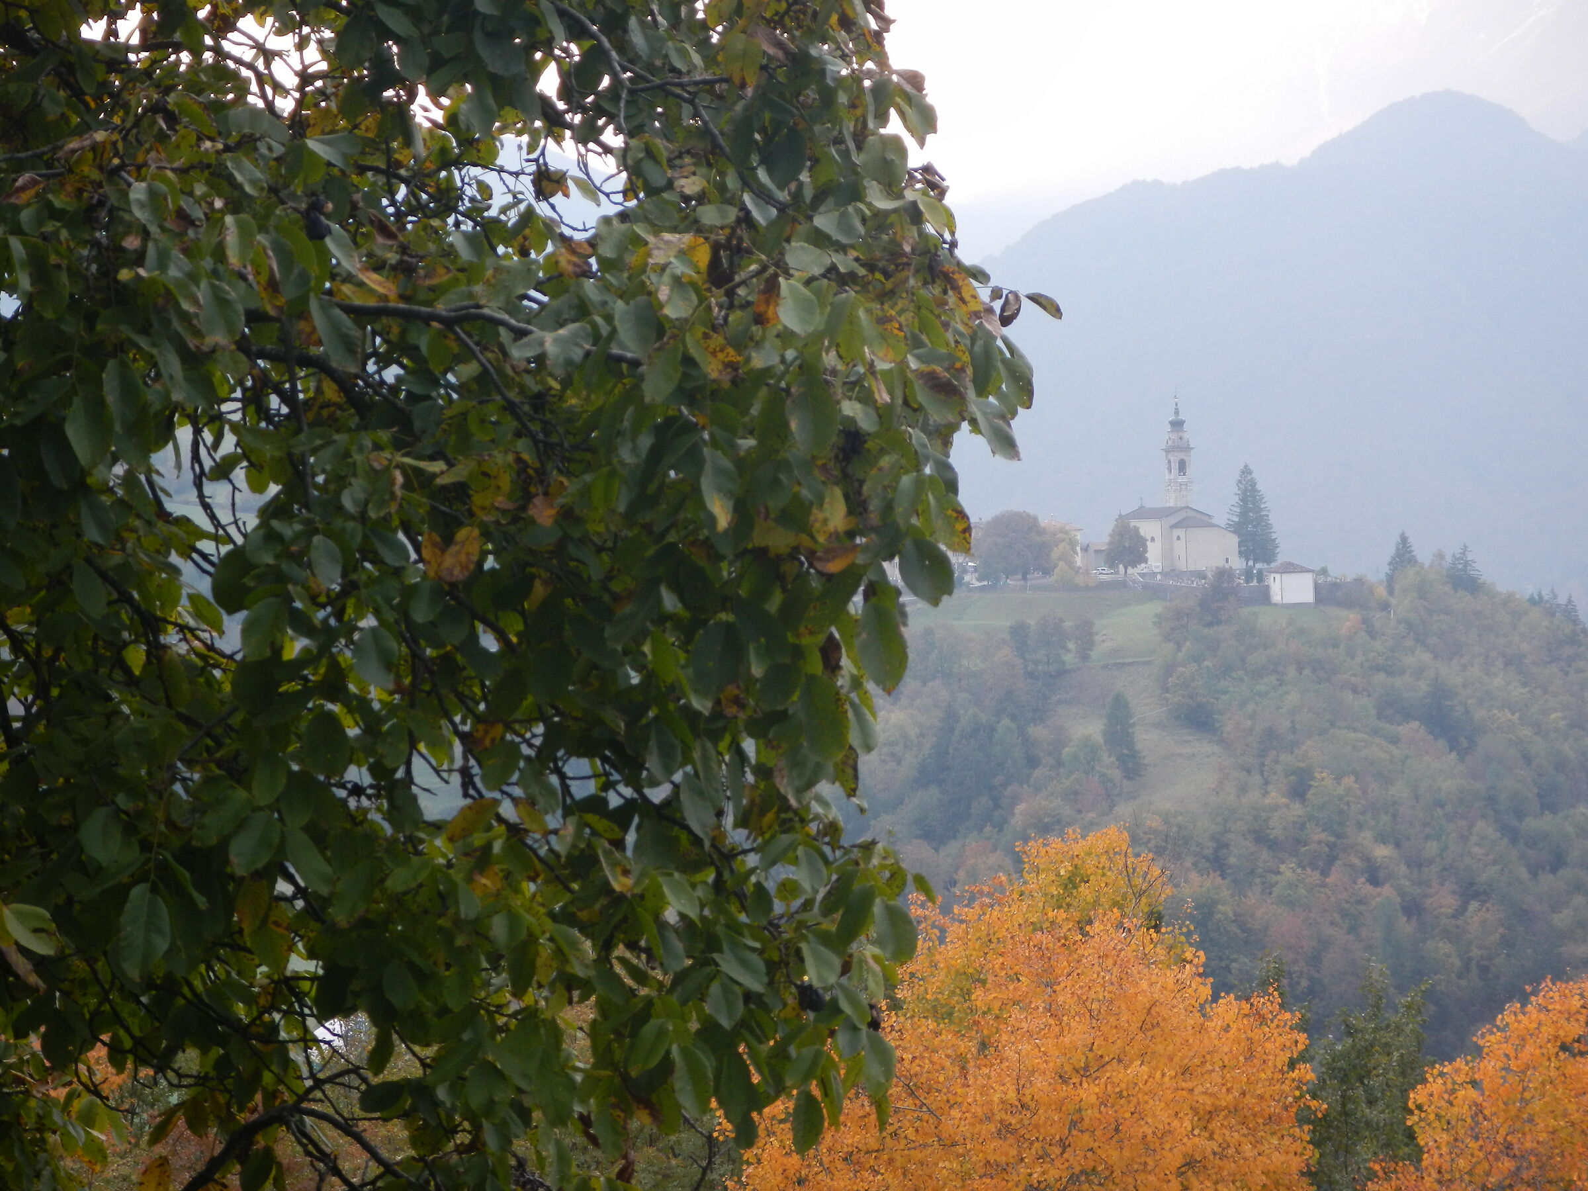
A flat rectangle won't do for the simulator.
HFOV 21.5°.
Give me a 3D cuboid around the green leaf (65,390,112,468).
[{"bbox_3d":[-1.048,-0.247,6.200,0.065,0.118,0.018,-11,-15,0],"label":"green leaf"}]

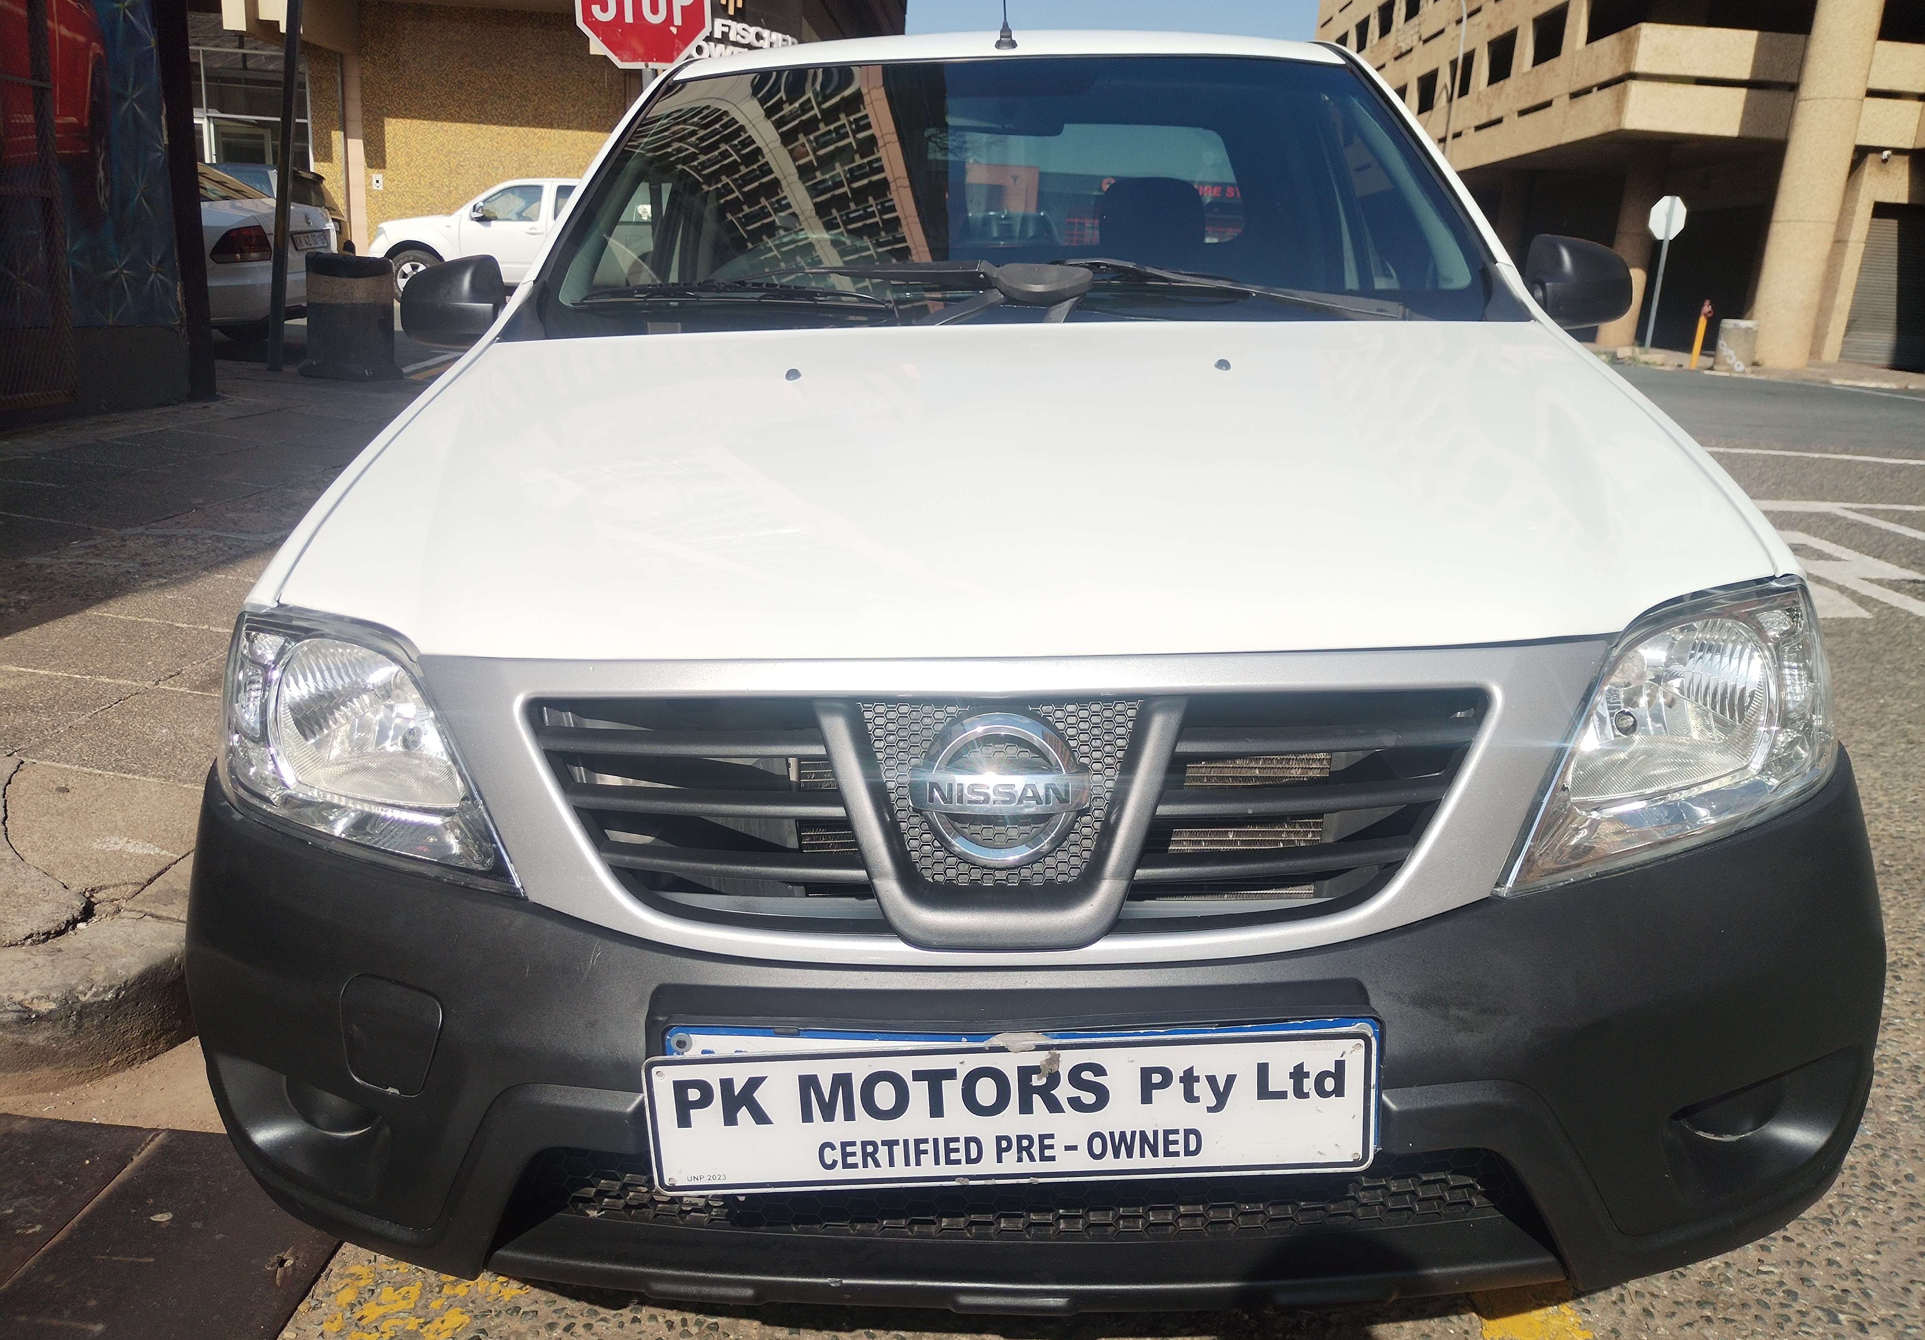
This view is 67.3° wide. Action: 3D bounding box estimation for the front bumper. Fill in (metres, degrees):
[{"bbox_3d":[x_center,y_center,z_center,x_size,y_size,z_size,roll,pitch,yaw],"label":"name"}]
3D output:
[{"bbox_3d":[0.041,0.305,1.249,1.660,0.440,0.450,-1,14,2],"label":"front bumper"}]

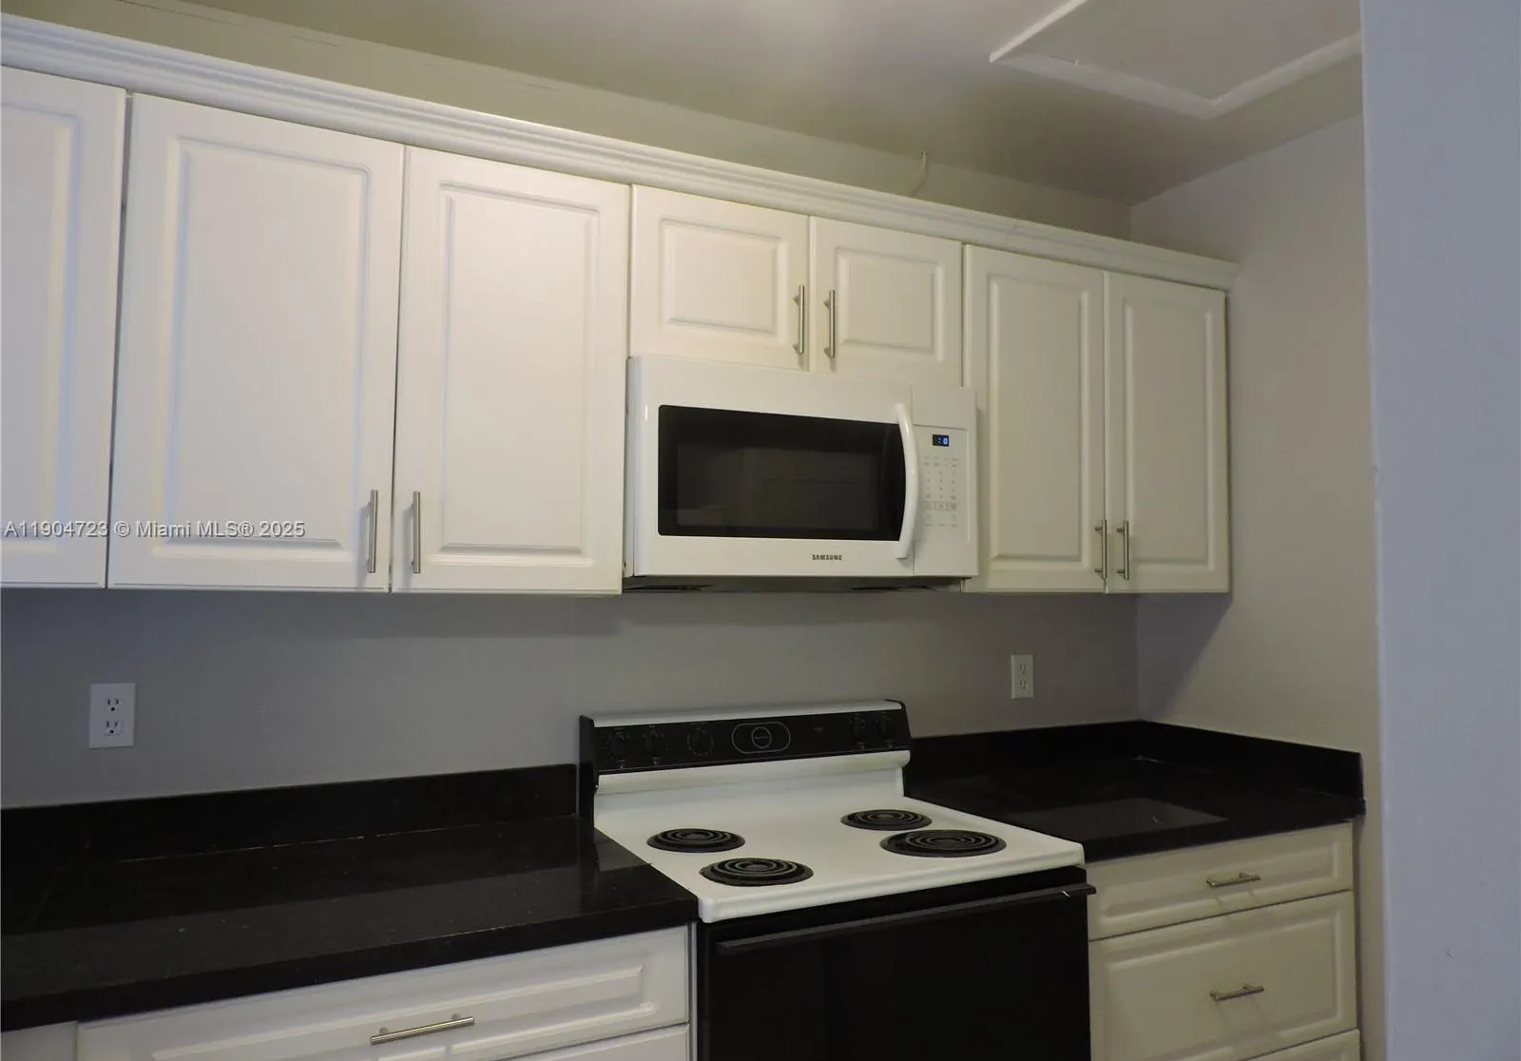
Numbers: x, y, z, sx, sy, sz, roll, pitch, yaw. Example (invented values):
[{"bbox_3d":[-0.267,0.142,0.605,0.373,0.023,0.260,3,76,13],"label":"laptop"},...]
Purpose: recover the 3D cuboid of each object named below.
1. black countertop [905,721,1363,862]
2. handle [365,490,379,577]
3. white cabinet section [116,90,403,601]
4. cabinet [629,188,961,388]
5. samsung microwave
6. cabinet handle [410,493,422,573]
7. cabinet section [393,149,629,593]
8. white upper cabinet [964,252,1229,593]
[{"bbox_3d":[0.825,0.575,2.435,0.817,0.143,0.637,2,-3,-26],"label":"black countertop"},{"bbox_3d":[-0.629,0.003,1.709,0.012,0.134,0.035,2,-3,-26],"label":"handle"},{"bbox_3d":[-0.784,-0.279,1.676,0.395,0.752,0.022,2,-3,-26],"label":"white cabinet section"},{"bbox_3d":[0.025,-0.463,2.258,0.760,0.323,0.325,2,-3,-26],"label":"cabinet"},{"bbox_3d":[0.041,-0.094,2.204,0.760,0.415,0.406,2,-3,-26],"label":"samsung microwave"},{"bbox_3d":[-0.570,0.004,1.738,0.012,0.135,0.035,2,-3,-26],"label":"cabinet handle"},{"bbox_3d":[-0.428,-0.269,1.854,0.394,0.752,0.022,2,-3,-26],"label":"cabinet section"},{"bbox_3d":[0.732,-0.226,2.600,0.817,0.755,0.325,2,-3,-26],"label":"white upper cabinet"}]

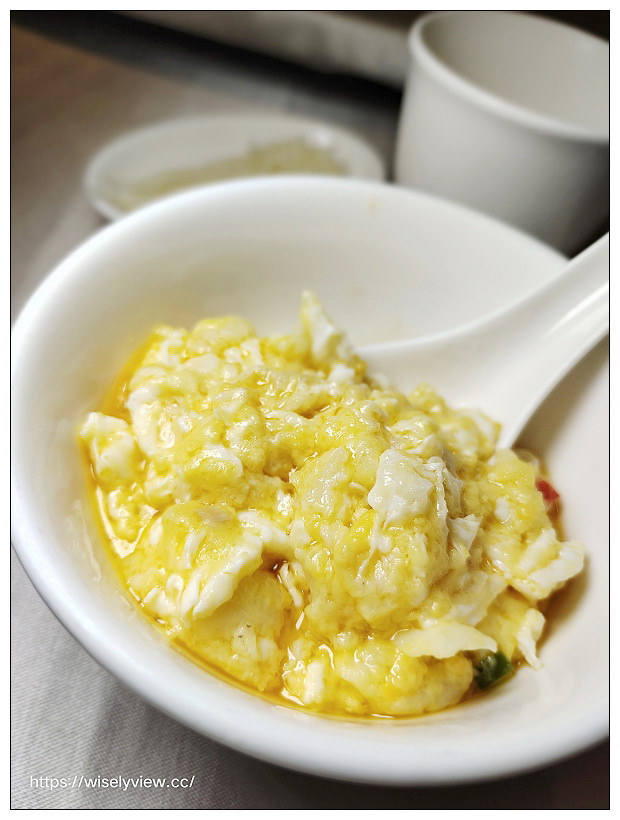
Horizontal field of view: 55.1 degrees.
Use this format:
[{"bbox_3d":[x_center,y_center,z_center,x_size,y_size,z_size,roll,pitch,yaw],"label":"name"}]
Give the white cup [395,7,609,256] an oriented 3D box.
[{"bbox_3d":[0.061,-0.072,0.192,0.079,0.071,0.079,12,51,0],"label":"white cup"}]

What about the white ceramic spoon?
[{"bbox_3d":[0.043,-0.014,0.122,0.132,0.048,0.043,-20,48,-11],"label":"white ceramic spoon"}]

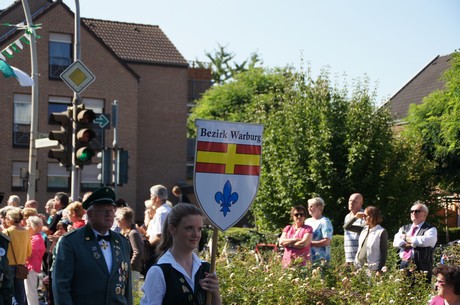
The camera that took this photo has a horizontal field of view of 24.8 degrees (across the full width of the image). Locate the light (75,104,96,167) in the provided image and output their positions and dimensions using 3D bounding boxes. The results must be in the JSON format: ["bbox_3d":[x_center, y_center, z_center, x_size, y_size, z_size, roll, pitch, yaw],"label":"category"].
[{"bbox_3d":[-2.293,-0.254,16.600,0.260,0.930,0.340,2,-3,-27],"label":"light"}]

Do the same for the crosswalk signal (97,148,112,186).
[{"bbox_3d":[-3.240,0.395,27.000,0.330,0.920,0.260,-2,-4,45],"label":"crosswalk signal"}]

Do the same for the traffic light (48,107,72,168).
[{"bbox_3d":[-2.706,-0.224,16.700,0.340,0.930,0.260,2,-3,-22],"label":"traffic light"}]

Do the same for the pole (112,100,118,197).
[{"bbox_3d":[-2.951,0.865,27.000,0.110,4.400,0.110,1,-3,0],"label":"pole"}]

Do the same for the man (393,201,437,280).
[{"bbox_3d":[2.093,1.399,11.800,0.520,1.740,0.370,-1,-4,35],"label":"man"}]

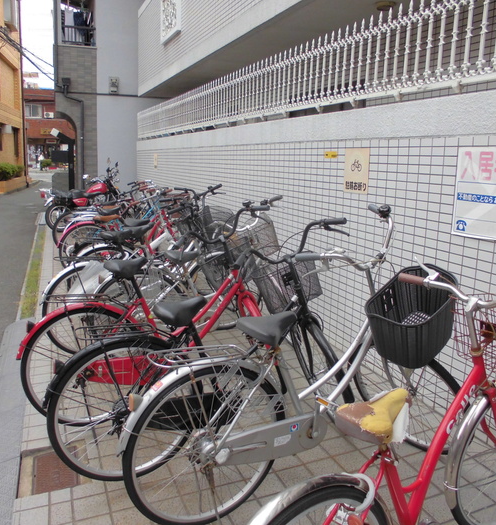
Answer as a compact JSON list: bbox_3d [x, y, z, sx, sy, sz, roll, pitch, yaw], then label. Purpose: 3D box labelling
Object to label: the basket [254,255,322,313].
[{"bbox_3d":[0.209,0.116,2.780,0.320,0.230,0.230,-14,4,25],"label":"basket"}]

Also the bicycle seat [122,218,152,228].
[{"bbox_3d":[-1.145,-0.401,5.400,0.270,0.110,0.180,-6,13,-31],"label":"bicycle seat"}]

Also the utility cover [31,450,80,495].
[{"bbox_3d":[-0.916,1.002,2.518,0.210,0.020,0.330,-4,12,-21],"label":"utility cover"}]

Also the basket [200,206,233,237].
[{"bbox_3d":[-0.318,-0.423,5.300,0.270,0.260,0.330,-8,14,-36],"label":"basket"}]

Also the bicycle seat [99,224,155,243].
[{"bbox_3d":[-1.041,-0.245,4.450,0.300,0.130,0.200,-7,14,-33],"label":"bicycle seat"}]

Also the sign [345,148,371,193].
[{"bbox_3d":[0.737,-0.619,3.587,0.010,0.310,0.295,-4,12,-21],"label":"sign"}]

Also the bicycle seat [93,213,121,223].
[{"bbox_3d":[-1.569,-0.497,5.850,0.270,0.110,0.180,-6,13,-31],"label":"bicycle seat"}]

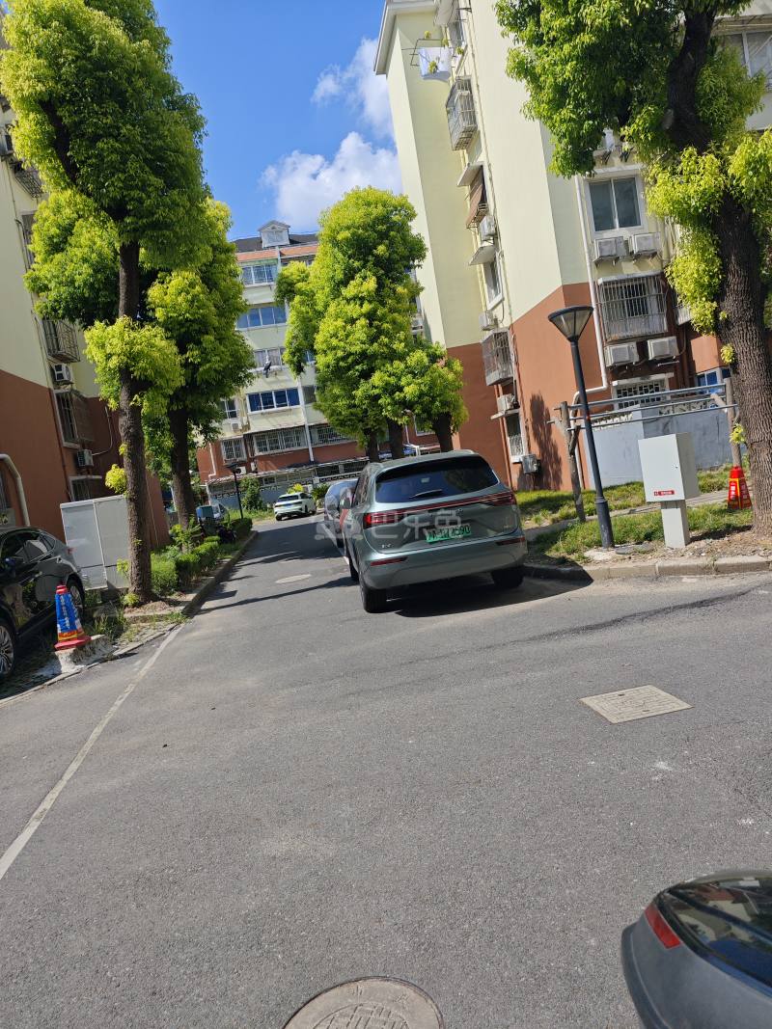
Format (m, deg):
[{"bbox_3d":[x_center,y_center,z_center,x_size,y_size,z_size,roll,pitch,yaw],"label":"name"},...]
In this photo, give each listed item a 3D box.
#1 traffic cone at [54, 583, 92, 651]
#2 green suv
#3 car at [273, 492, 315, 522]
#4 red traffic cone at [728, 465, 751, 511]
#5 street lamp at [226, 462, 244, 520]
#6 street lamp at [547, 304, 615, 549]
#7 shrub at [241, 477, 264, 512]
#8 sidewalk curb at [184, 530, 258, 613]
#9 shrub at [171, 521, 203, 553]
[{"bbox_3d":[-3.604,1.133,7.791,0.315,0.715,0.315,-9,3,-3],"label":"traffic cone"},{"bbox_3d":[0.401,0.081,9.344,1.900,1.670,4.720,-9,3,-6],"label":"green suv"},{"bbox_3d":[-5.495,-0.589,41.583,1.830,1.480,4.500,-9,3,2],"label":"car"},{"bbox_3d":[5.604,-0.413,10.840,0.300,0.710,0.300,-10,3,-18],"label":"red traffic cone"},{"bbox_3d":[-7.055,-0.901,32.941,0.600,3.260,0.600,-9,3,0],"label":"street lamp"},{"bbox_3d":[2.759,-1.182,9.274,0.610,3.284,0.610,-8,3,17],"label":"street lamp"},{"bbox_3d":[-8.698,-1.100,44.934,1.450,2.636,1.450,-9,3,-11],"label":"shrub"},{"bbox_3d":[-4.255,1.069,19.741,0.150,0.150,20.787,-9,3,-8],"label":"sidewalk curb"},{"bbox_3d":[-4.936,0.676,17.019,0.804,0.985,0.850,-9,3,0],"label":"shrub"}]

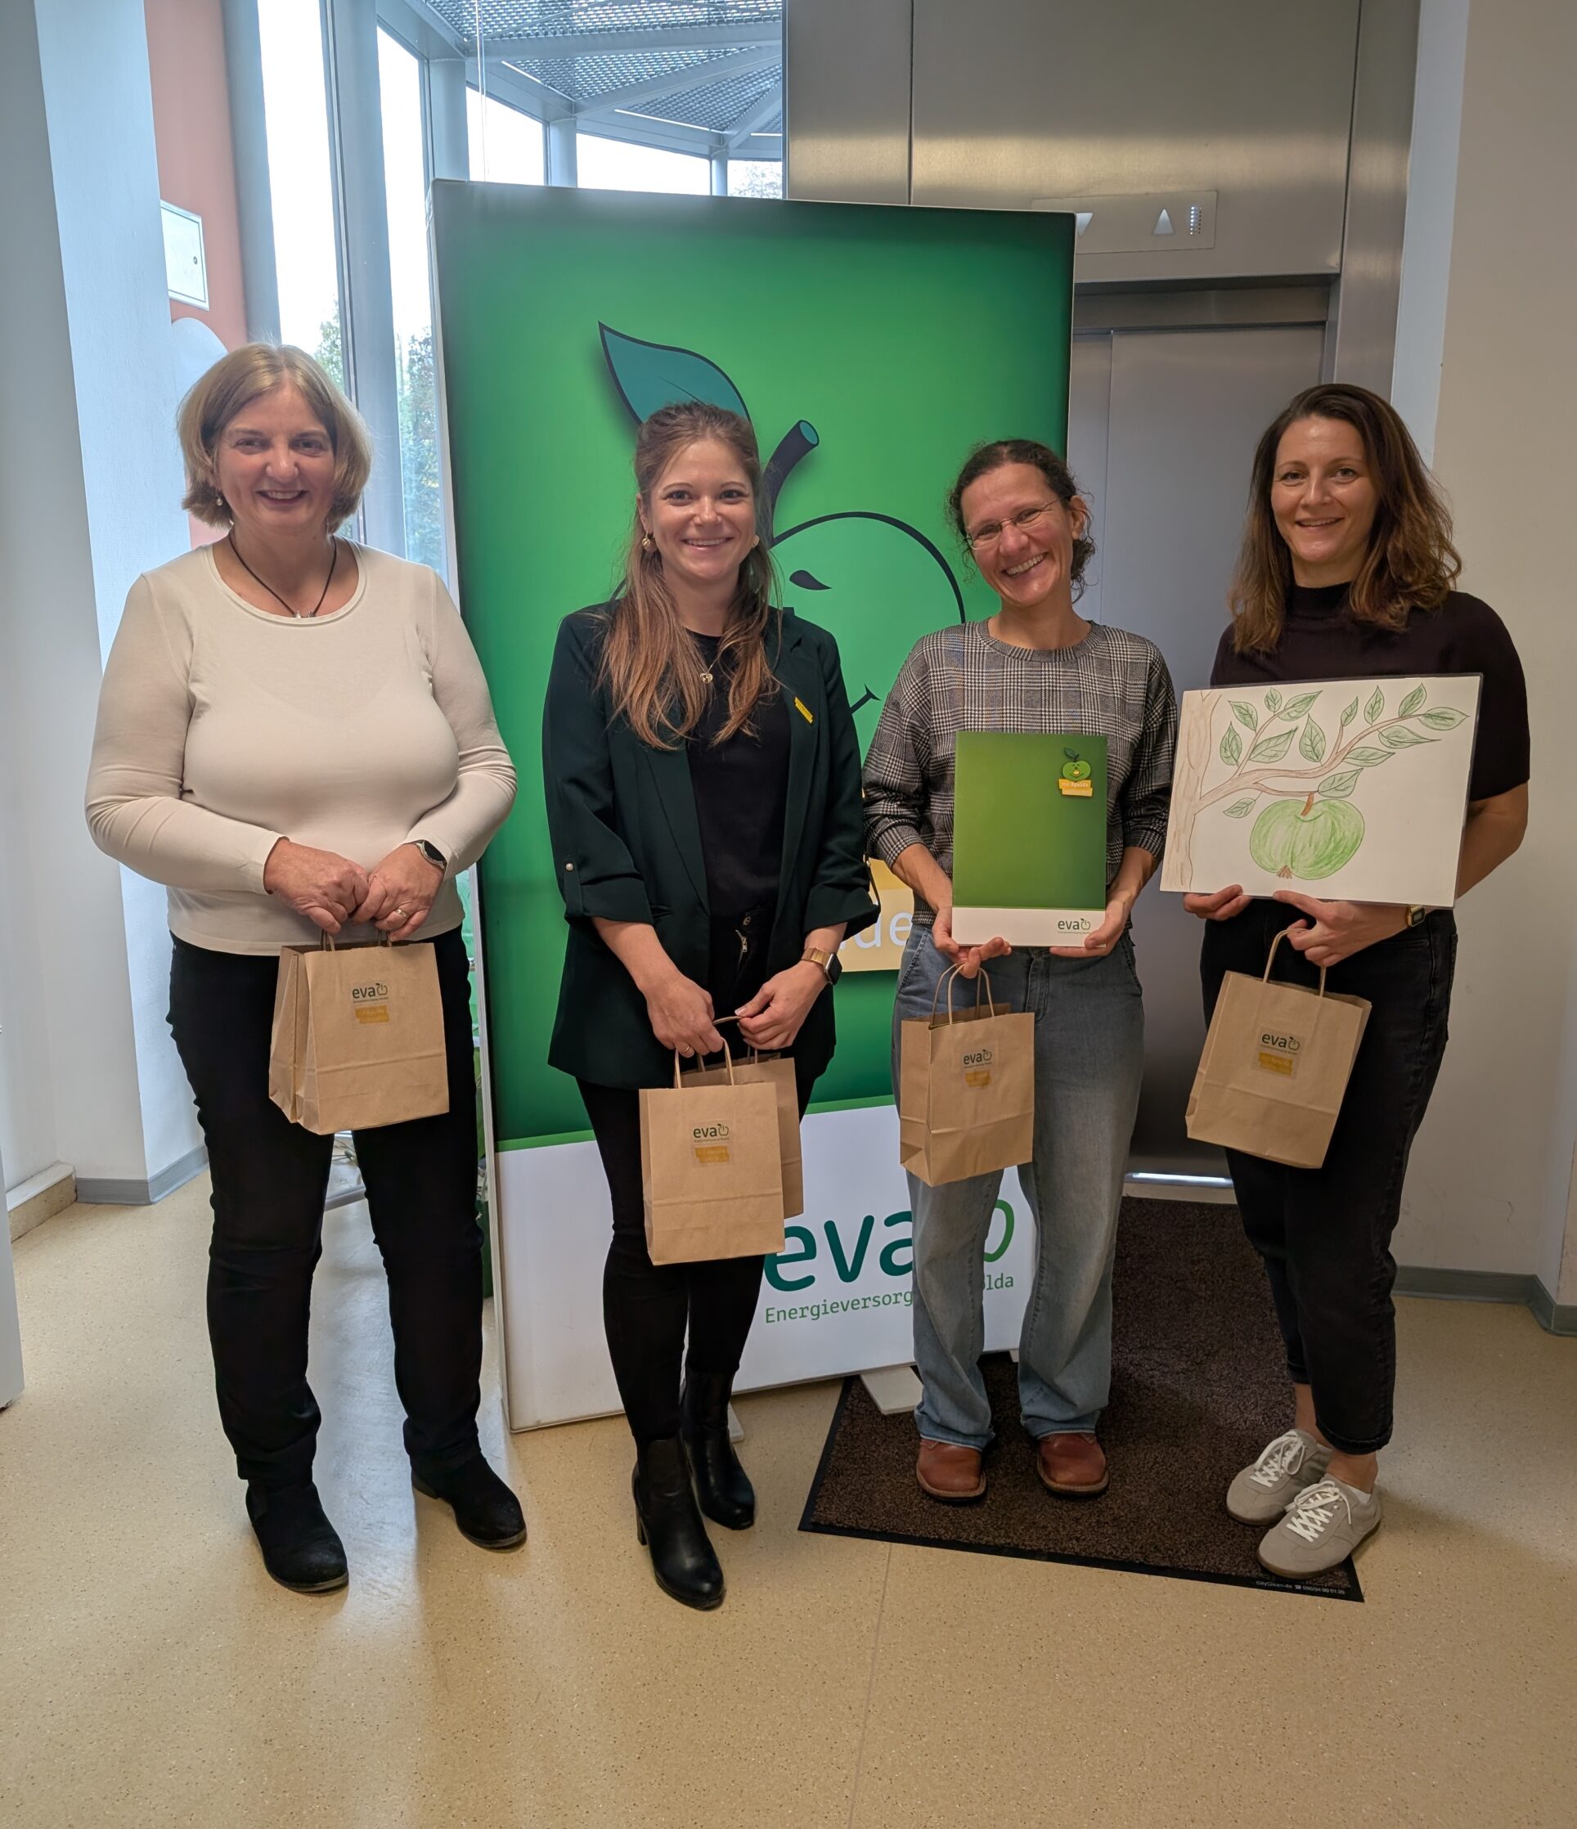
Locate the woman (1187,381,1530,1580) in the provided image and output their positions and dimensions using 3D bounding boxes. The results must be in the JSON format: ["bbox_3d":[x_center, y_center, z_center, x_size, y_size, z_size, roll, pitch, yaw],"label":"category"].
[{"bbox_3d":[0.811,0.124,2.112,0.500,1.705,0.410,8,14,35],"label":"woman"}]

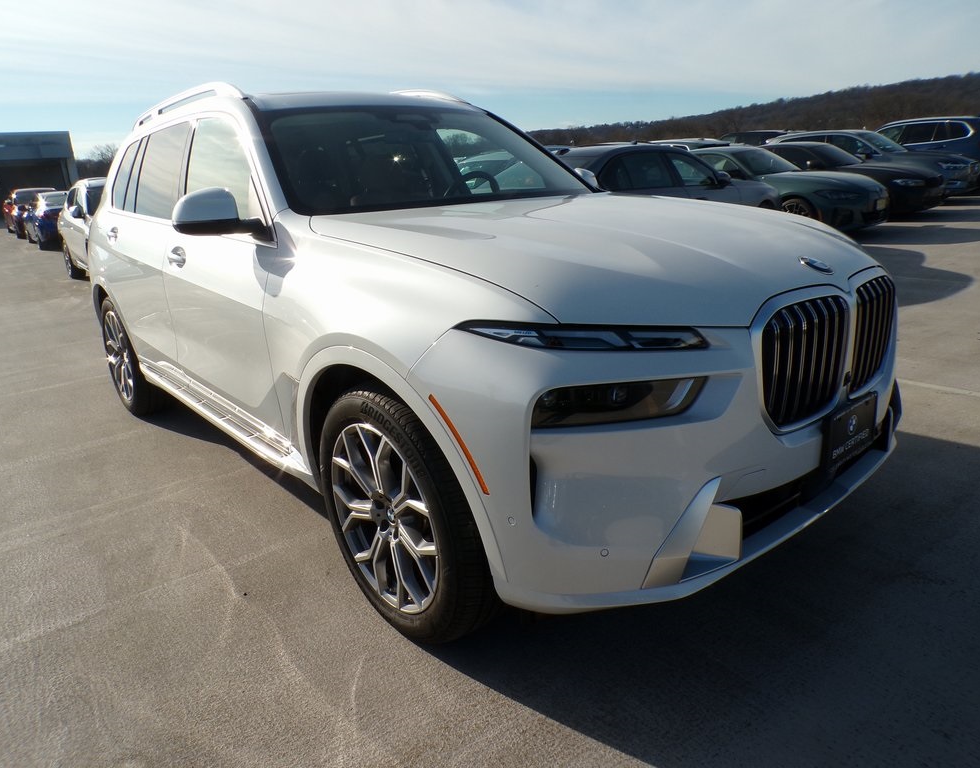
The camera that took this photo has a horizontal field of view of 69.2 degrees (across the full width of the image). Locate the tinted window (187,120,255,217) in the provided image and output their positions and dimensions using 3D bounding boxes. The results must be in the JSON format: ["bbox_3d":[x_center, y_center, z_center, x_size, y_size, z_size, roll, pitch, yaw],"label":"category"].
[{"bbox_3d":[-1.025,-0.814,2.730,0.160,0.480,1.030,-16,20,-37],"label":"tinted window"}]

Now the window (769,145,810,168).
[{"bbox_3d":[5.785,-4.360,13.667,0.130,0.420,0.950,-17,21,-37],"label":"window"}]

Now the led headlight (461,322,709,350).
[{"bbox_3d":[0.223,-0.112,1.699,0.580,0.080,0.180,-2,16,3],"label":"led headlight"}]

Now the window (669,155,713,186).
[{"bbox_3d":[2.441,-2.586,8.600,0.880,0.400,0.120,-11,18,-24],"label":"window"}]

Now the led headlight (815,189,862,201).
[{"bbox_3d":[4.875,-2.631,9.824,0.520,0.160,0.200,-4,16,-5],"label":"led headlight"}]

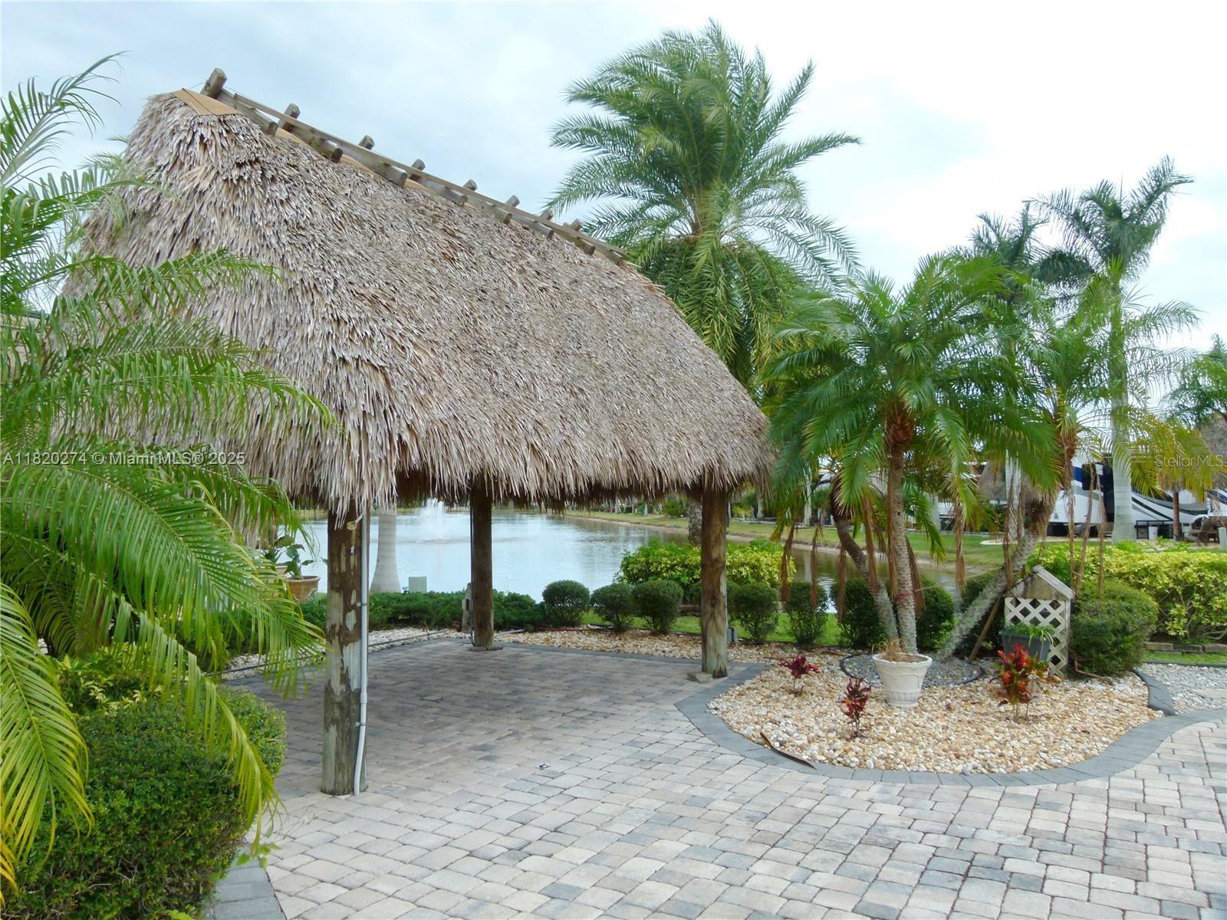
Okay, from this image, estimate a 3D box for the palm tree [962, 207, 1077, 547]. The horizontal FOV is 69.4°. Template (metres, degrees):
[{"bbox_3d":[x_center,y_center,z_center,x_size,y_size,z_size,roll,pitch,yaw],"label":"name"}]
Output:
[{"bbox_3d":[12.477,-2.608,27.112,3.700,10.296,3.600,-1,-2,24],"label":"palm tree"}]

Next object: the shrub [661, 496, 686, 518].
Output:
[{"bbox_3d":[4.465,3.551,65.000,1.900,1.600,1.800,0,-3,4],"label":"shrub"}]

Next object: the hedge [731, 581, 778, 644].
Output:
[{"bbox_3d":[1.574,1.682,9.878,0.530,0.680,0.530,0,-3,9],"label":"hedge"}]

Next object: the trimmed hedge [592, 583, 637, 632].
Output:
[{"bbox_3d":[0.005,1.665,10.030,0.500,0.518,0.500,0,-2,0],"label":"trimmed hedge"}]

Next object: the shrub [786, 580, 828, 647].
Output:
[{"bbox_3d":[2.001,1.563,9.145,0.440,0.659,0.460,-1,-2,21],"label":"shrub"}]

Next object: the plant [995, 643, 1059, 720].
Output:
[{"bbox_3d":[2.829,1.527,6.072,0.420,0.508,0.380,-1,-2,25],"label":"plant"}]

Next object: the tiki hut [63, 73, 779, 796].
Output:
[{"bbox_3d":[-1.373,-0.269,7.403,3.580,4.410,4.940,-2,-3,36],"label":"tiki hut"}]

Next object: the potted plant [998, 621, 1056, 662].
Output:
[{"bbox_3d":[3.310,1.463,7.102,0.420,0.305,0.270,-1,-3,35],"label":"potted plant"}]

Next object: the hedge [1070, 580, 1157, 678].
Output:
[{"bbox_3d":[4.489,1.469,8.009,0.810,0.820,0.780,-1,-3,29],"label":"hedge"}]

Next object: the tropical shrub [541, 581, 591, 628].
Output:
[{"bbox_3d":[-0.608,1.838,11.375,0.620,0.590,0.600,0,-3,-3],"label":"tropical shrub"}]

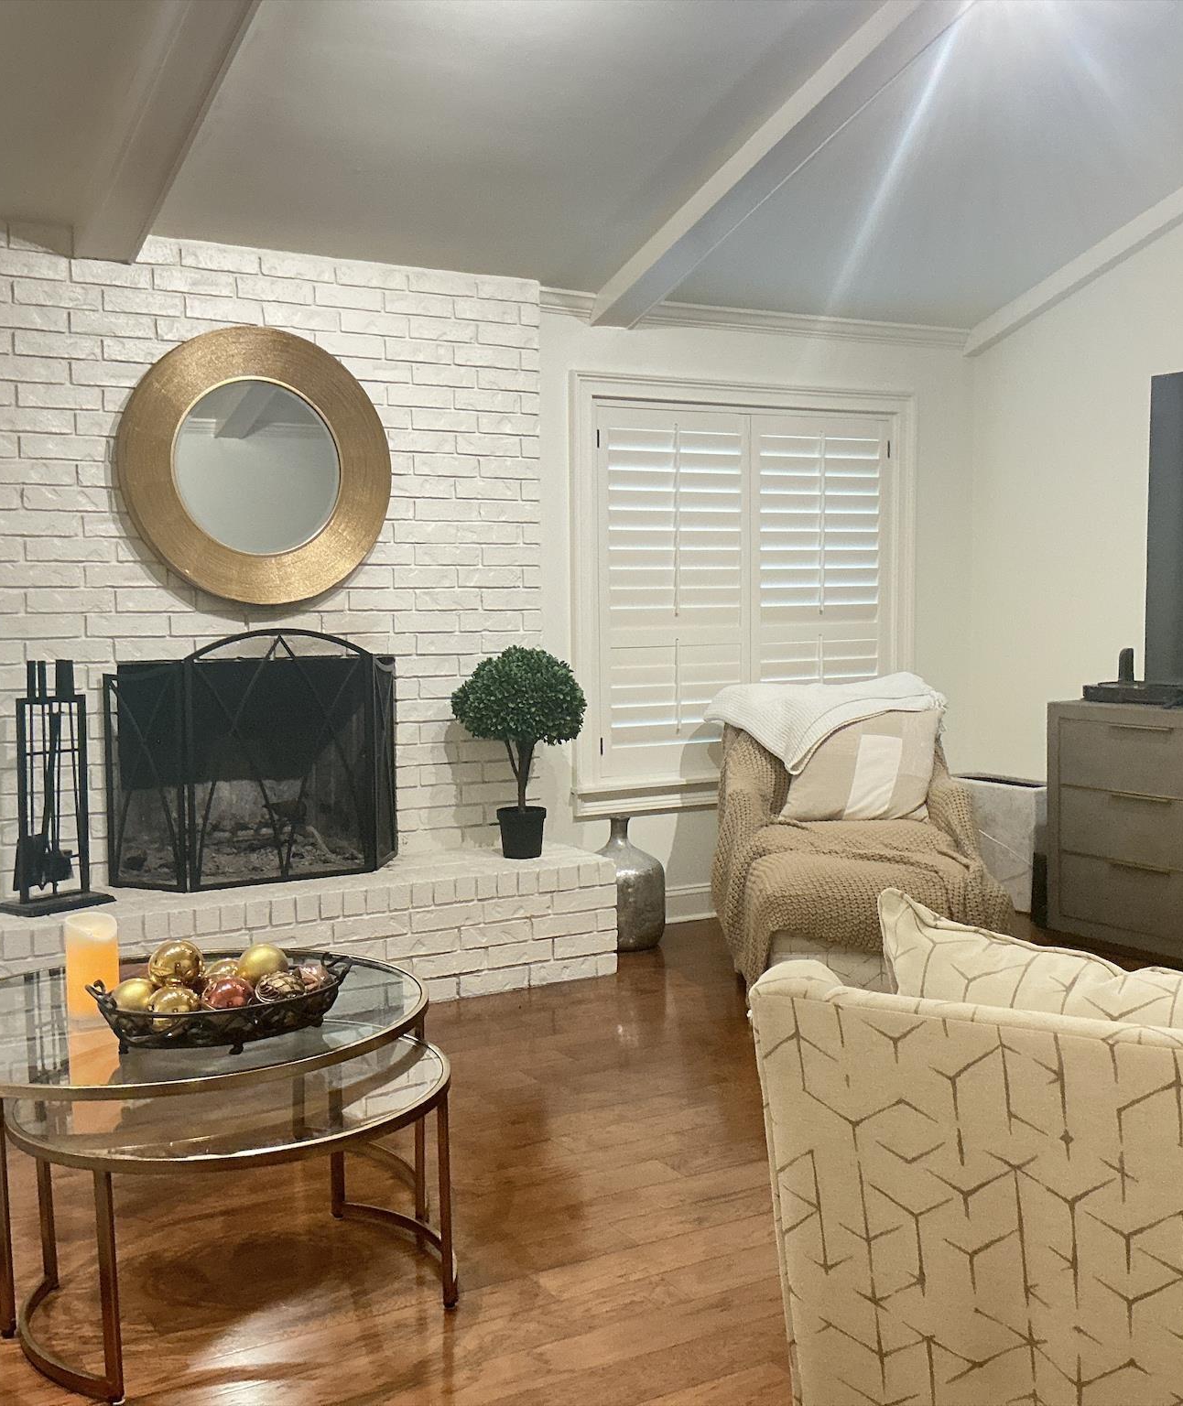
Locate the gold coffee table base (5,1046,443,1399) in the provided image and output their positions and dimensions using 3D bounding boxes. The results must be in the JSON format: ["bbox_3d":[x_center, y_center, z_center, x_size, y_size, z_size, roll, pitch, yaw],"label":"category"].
[{"bbox_3d":[-0.645,0.887,2.764,0.785,0.405,0.785,-3,4,-35],"label":"gold coffee table base"}]

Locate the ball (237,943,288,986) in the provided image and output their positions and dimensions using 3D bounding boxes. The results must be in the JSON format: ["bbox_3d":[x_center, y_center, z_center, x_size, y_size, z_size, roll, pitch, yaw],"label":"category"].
[{"bbox_3d":[-0.633,0.512,2.927,0.093,0.093,0.093,-1,4,0],"label":"ball"}]

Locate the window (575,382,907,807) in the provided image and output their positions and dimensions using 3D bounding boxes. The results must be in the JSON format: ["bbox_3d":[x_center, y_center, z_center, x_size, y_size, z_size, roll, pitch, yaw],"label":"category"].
[{"bbox_3d":[0.661,-0.441,6.131,1.680,1.665,0.100,-3,5,-31],"label":"window"}]

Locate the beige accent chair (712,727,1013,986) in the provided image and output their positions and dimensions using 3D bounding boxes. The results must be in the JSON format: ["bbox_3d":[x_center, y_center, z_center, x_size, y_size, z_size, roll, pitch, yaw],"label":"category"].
[{"bbox_3d":[0.865,0.484,5.030,0.800,0.880,0.860,-1,4,0],"label":"beige accent chair"}]

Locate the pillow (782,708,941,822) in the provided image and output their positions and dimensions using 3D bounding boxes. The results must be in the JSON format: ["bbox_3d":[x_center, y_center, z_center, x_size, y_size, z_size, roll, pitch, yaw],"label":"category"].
[{"bbox_3d":[0.964,0.240,5.470,0.510,0.460,0.160,6,-15,13],"label":"pillow"}]

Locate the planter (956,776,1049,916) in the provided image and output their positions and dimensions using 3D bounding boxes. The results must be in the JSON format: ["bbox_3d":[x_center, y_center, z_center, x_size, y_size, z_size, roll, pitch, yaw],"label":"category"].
[{"bbox_3d":[1.761,0.580,6.404,0.215,0.507,0.467,-3,5,-31],"label":"planter"}]

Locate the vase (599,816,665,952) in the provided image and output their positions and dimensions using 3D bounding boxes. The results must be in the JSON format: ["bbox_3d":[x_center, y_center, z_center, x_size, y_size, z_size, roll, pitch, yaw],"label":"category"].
[{"bbox_3d":[0.111,0.661,5.617,0.335,0.475,0.335,0,4,0],"label":"vase"}]

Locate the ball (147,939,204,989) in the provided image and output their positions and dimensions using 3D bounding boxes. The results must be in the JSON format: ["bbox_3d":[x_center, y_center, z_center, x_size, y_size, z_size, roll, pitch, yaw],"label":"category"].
[{"bbox_3d":[-0.771,0.493,2.822,0.102,0.102,0.102,-1,4,0],"label":"ball"}]

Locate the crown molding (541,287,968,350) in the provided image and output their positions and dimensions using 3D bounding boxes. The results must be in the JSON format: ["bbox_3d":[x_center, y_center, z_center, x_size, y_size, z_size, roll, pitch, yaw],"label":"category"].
[{"bbox_3d":[0.724,-1.531,6.077,2.140,0.090,0.075,-3,4,-30],"label":"crown molding"}]

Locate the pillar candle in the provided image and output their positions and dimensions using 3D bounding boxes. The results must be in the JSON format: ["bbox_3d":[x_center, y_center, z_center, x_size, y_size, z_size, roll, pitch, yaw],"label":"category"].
[{"bbox_3d":[-0.989,0.520,2.998,0.103,0.205,0.103,-3,4,-30],"label":"pillar candle"}]

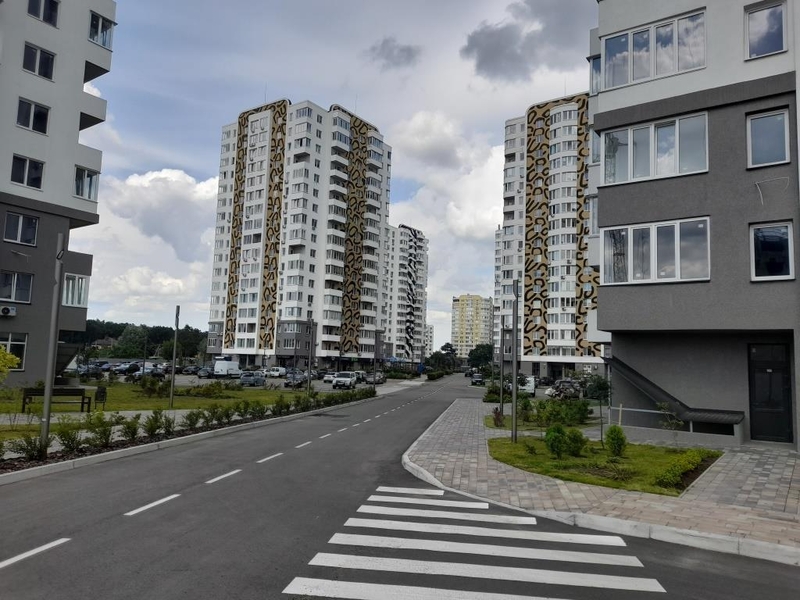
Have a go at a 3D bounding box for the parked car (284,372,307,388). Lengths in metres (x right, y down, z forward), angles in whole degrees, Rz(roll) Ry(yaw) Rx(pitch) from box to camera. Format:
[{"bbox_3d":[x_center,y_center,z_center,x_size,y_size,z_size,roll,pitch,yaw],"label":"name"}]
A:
[{"bbox_3d":[-10.142,7.848,56.576,1.740,1.500,4.300,2,-6,3],"label":"parked car"}]

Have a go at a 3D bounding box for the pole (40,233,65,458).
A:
[{"bbox_3d":[-7.071,0.881,11.791,0.170,4.571,0.170,1,-6,8],"label":"pole"}]

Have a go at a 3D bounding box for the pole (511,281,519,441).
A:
[{"bbox_3d":[2.809,1.427,13.911,0.150,3.950,0.150,1,-5,7],"label":"pole"}]

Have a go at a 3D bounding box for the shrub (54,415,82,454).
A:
[{"bbox_3d":[-5.910,2.377,10.367,0.460,0.670,0.450,1,-5,7],"label":"shrub"}]

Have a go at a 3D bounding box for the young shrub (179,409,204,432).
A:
[{"bbox_3d":[-5.124,2.931,14.184,0.520,0.560,0.480,1,-5,7],"label":"young shrub"}]

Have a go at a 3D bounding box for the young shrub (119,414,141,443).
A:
[{"bbox_3d":[-6.095,2.880,13.072,0.497,0.587,0.497,2,-6,0],"label":"young shrub"}]

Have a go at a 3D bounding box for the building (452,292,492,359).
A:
[{"bbox_3d":[52.864,23.039,414.292,27.000,49.000,22.000,1,-5,10],"label":"building"}]

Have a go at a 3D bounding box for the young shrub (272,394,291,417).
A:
[{"bbox_3d":[-4.573,4.057,22.406,0.697,0.794,0.697,2,-6,0],"label":"young shrub"}]

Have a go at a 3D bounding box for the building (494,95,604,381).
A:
[{"bbox_3d":[38.196,-10.588,120.921,25.500,54.410,25.000,-2,-7,34],"label":"building"}]

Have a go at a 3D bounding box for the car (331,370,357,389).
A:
[{"bbox_3d":[-5.648,8.308,60.090,1.850,1.780,4.700,2,-6,4],"label":"car"}]

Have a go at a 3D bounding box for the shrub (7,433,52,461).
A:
[{"bbox_3d":[-6.026,2.359,9.444,0.660,0.470,0.520,1,-5,7],"label":"shrub"}]

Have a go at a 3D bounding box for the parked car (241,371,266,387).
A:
[{"bbox_3d":[-14.408,7.787,57.070,1.660,1.500,3.750,2,-5,3],"label":"parked car"}]

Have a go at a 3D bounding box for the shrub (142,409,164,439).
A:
[{"bbox_3d":[-6.739,3.376,15.795,0.571,0.779,0.571,1,-6,8],"label":"shrub"}]

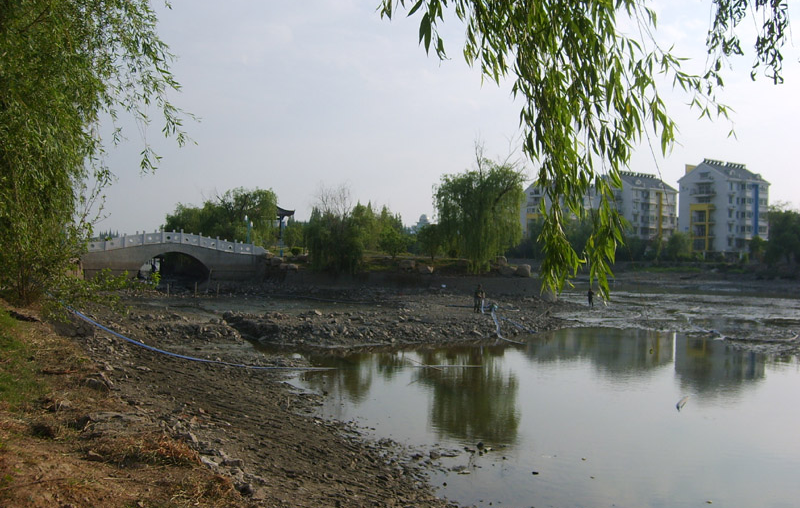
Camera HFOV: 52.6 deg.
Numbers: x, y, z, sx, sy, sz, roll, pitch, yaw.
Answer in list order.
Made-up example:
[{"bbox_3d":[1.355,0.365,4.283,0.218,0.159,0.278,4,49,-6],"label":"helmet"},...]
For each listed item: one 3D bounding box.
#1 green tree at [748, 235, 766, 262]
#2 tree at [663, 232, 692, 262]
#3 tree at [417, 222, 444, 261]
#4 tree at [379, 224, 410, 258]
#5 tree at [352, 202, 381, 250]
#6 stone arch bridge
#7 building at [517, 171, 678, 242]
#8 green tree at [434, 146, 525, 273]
[{"bbox_3d":[67.714,-0.993,153.000,3.590,5.390,3.400,1,0,24],"label":"green tree"},{"bbox_3d":[52.145,-1.221,152.000,5.640,5.640,5.400,1,0,19],"label":"tree"},{"bbox_3d":[3.092,-1.242,82.000,2.840,3.900,3.000,1,0,2],"label":"tree"},{"bbox_3d":[-0.683,-1.287,85.000,3.150,3.630,3.300,1,0,0],"label":"tree"},{"bbox_3d":[-4.350,-3.342,102.000,3.780,6.300,3.900,1,0,-2],"label":"tree"},{"bbox_3d":[-21.111,0.202,75.048,16.500,4.900,5.000,1,0,-23],"label":"stone arch bridge"},{"bbox_3d":[49.609,-9.163,205.244,17.000,20.200,35.500,1,0,-38],"label":"building"},{"bbox_3d":[7.175,-3.950,73.000,7.800,11.000,7.600,1,0,6],"label":"green tree"}]

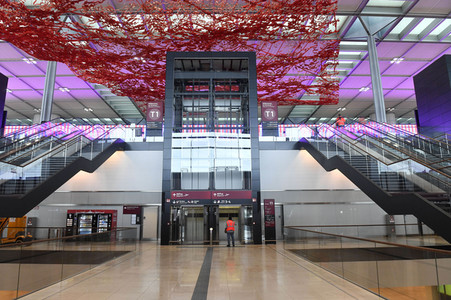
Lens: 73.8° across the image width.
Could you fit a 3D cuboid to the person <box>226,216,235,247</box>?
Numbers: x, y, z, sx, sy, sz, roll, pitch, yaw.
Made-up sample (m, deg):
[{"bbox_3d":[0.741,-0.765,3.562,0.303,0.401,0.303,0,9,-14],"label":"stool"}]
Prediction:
[{"bbox_3d":[0.325,4.840,17.720,0.530,1.710,0.360,-1,-12,4],"label":"person"}]

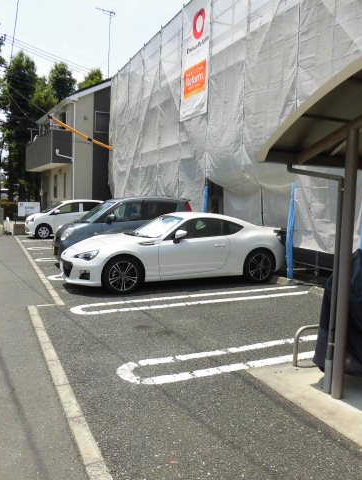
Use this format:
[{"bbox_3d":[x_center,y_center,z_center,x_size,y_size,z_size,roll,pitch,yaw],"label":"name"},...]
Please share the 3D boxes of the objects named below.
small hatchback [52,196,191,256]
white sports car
[{"bbox_3d":[-1.267,-0.239,10.472,3.395,1.560,1.475,-1,6,-24],"label":"small hatchback"},{"bbox_3d":[-0.114,0.115,8.361,4.240,1.300,1.775,-1,6,-24],"label":"white sports car"}]

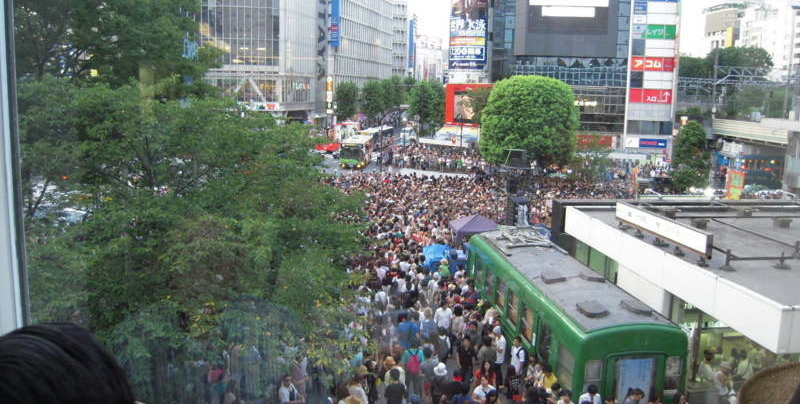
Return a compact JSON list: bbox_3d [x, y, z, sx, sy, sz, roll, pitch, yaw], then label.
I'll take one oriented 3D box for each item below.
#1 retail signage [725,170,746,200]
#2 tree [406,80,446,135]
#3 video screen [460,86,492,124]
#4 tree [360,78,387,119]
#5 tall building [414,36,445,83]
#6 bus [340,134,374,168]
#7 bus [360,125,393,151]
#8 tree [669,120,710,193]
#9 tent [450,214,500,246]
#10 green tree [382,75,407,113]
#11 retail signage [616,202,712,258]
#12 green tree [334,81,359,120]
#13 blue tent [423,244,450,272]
[{"bbox_3d":[19.702,-0.881,38.000,1.050,2.000,0.150,3,10,14],"label":"retail signage"},{"bbox_3d":[4.468,-15.726,113.939,6.700,10.970,6.500,1,9,0],"label":"tree"},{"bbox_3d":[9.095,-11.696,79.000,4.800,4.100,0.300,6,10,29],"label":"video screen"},{"bbox_3d":[-5.404,-19.109,131.655,5.300,11.630,5.300,1,9,0],"label":"tree"},{"bbox_3d":[10.350,-45.613,235.000,15.000,30.000,13.000,-6,12,-37],"label":"tall building"},{"bbox_3d":[-4.993,-5.888,77.065,2.500,3.000,10.500,2,9,4],"label":"bus"},{"bbox_3d":[-3.571,-9.780,101.250,2.500,3.000,10.600,4,10,15],"label":"bus"},{"bbox_3d":[23.752,-3.532,53.000,3.100,6.400,3.100,5,10,24],"label":"tree"},{"bbox_3d":[3.562,1.891,29.964,2.450,2.600,2.500,0,9,-6],"label":"tent"},{"bbox_3d":[-1.262,-21.876,145.377,5.500,12.850,5.500,1,9,0],"label":"green tree"},{"bbox_3d":[7.420,0.690,18.600,0.200,0.620,4.750,0,9,-7],"label":"retail signage"},{"bbox_3d":[-9.837,-16.721,118.885,4.600,10.840,4.600,1,9,0],"label":"green tree"},{"bbox_3d":[1.658,2.732,29.106,1.400,1.560,1.500,1,9,0],"label":"blue tent"}]

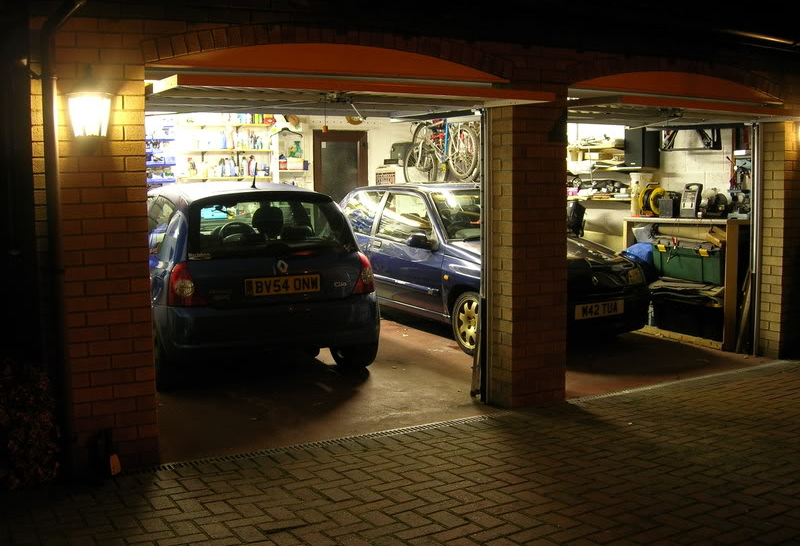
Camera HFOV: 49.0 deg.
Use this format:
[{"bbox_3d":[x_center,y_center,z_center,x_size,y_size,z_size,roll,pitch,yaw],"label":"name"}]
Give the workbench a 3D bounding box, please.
[{"bbox_3d":[2.570,0.050,7.420,0.580,1.030,1.420,-4,7,-28],"label":"workbench"}]

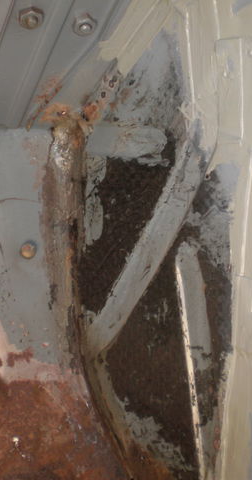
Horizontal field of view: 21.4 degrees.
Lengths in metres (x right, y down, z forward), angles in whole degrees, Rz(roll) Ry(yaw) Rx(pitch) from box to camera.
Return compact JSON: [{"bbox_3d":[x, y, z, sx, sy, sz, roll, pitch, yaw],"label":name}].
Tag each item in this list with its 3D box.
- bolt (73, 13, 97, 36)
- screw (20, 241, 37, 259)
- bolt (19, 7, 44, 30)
[{"bbox_3d":[-0.034,-0.178,0.550,0.019,0.019,0.013,-1,45,-5],"label":"bolt"},{"bbox_3d":[-0.094,0.009,0.640,0.015,0.015,0.008,-2,11,-7],"label":"screw"},{"bbox_3d":[-0.078,-0.183,0.550,0.019,0.019,0.013,-1,45,-5],"label":"bolt"}]

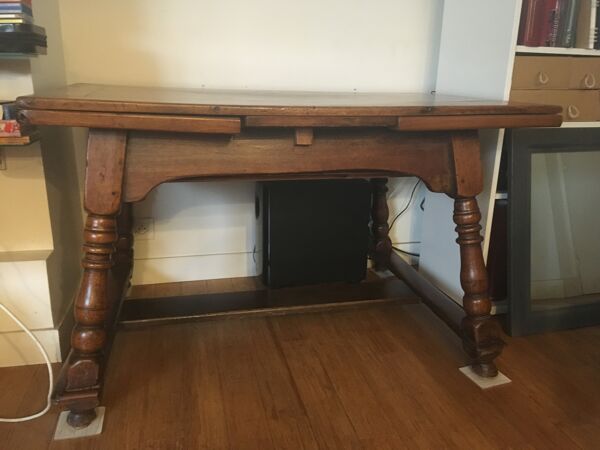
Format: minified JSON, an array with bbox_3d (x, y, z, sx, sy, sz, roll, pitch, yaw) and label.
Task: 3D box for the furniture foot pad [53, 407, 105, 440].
[{"bbox_3d":[-0.521,0.468,1.197,0.102,0.006,0.102,-2,17,-11],"label":"furniture foot pad"}]

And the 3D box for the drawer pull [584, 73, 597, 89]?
[{"bbox_3d":[0.943,-0.469,1.633,0.036,0.048,0.016,-2,17,-12],"label":"drawer pull"}]

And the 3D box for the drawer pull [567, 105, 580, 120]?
[{"bbox_3d":[0.901,-0.371,1.653,0.036,0.048,0.016,-2,17,-12],"label":"drawer pull"}]

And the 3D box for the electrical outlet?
[{"bbox_3d":[-0.596,0.017,1.918,0.082,0.086,0.014,-3,17,-14],"label":"electrical outlet"}]

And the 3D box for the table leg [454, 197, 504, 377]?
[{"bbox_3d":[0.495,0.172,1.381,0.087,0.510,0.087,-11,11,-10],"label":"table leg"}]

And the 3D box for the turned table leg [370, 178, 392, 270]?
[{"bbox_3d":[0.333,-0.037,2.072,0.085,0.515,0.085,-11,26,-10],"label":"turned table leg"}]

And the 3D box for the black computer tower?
[{"bbox_3d":[0.060,0.022,2.012,0.398,0.424,0.170,-2,17,-12],"label":"black computer tower"}]

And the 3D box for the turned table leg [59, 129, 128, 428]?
[{"bbox_3d":[-0.474,0.128,1.154,0.090,0.689,0.090,6,7,-15],"label":"turned table leg"}]

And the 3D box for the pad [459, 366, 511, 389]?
[{"bbox_3d":[0.528,0.423,1.427,0.102,0.006,0.102,-5,18,-21],"label":"pad"}]

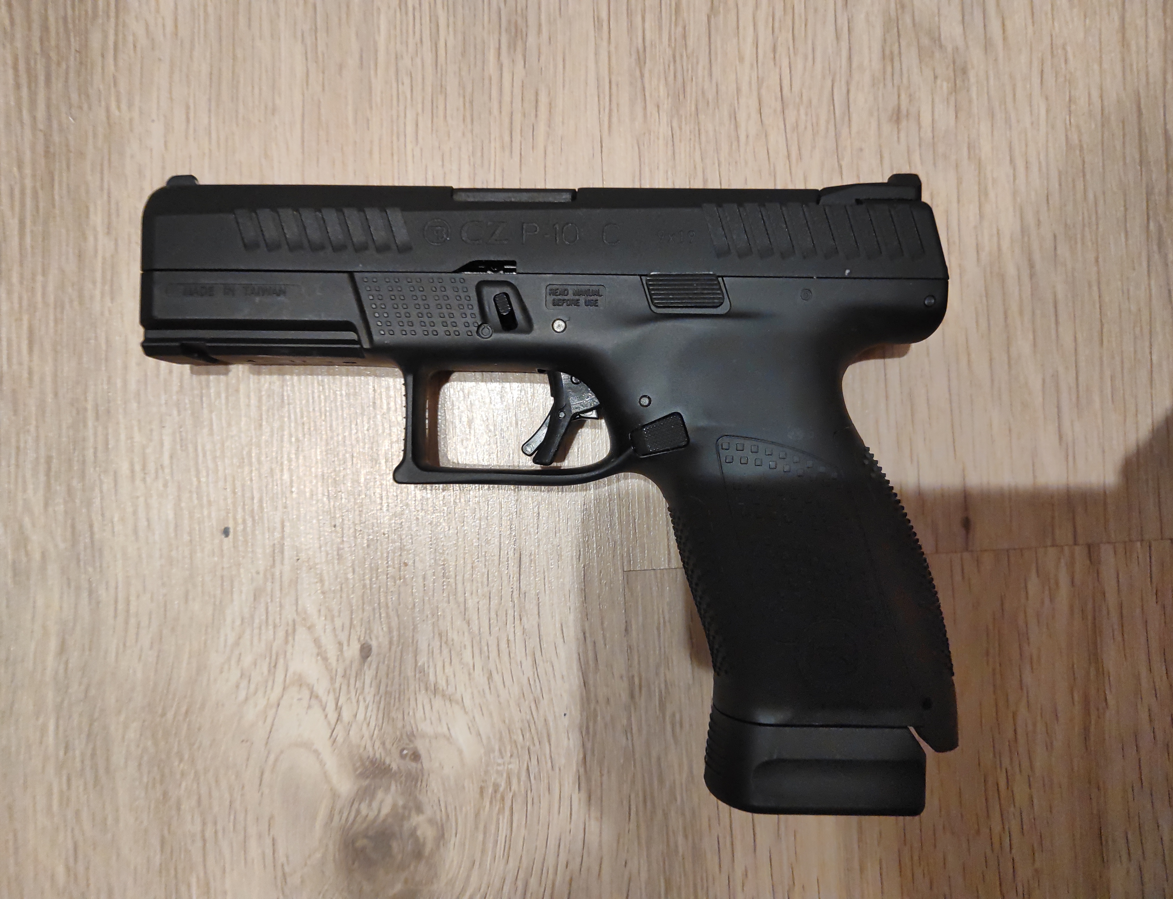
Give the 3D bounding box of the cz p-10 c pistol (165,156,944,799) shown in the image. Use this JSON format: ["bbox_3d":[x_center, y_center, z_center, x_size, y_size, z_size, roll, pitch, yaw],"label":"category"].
[{"bbox_3d":[-0.006,0.009,0.192,0.190,0.032,0.149,1,90,0],"label":"cz p-10 c pistol"}]

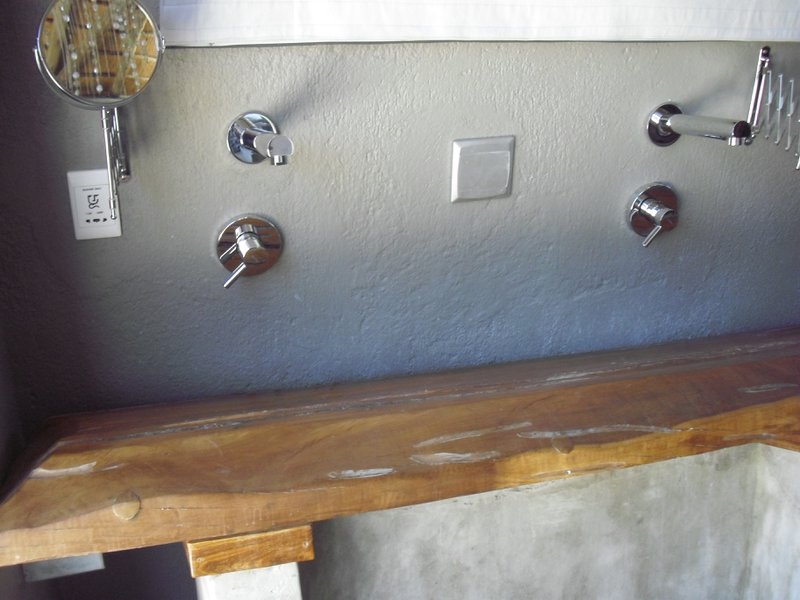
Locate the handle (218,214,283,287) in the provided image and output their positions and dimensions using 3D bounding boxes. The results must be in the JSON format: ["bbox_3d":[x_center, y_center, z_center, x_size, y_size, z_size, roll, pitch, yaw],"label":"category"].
[{"bbox_3d":[-0.255,-0.085,1.524,0.111,0.113,0.062,-7,23,-16],"label":"handle"}]

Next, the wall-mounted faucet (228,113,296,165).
[{"bbox_3d":[-0.214,-0.239,1.377,0.084,0.087,0.232,-7,19,-16],"label":"wall-mounted faucet"}]

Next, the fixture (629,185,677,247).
[{"bbox_3d":[0.522,-0.169,1.756,0.111,0.113,0.062,-7,23,-16],"label":"fixture"}]

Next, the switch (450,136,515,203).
[{"bbox_3d":[0.157,-0.241,1.629,0.118,0.117,0.011,-7,23,-16],"label":"switch"}]

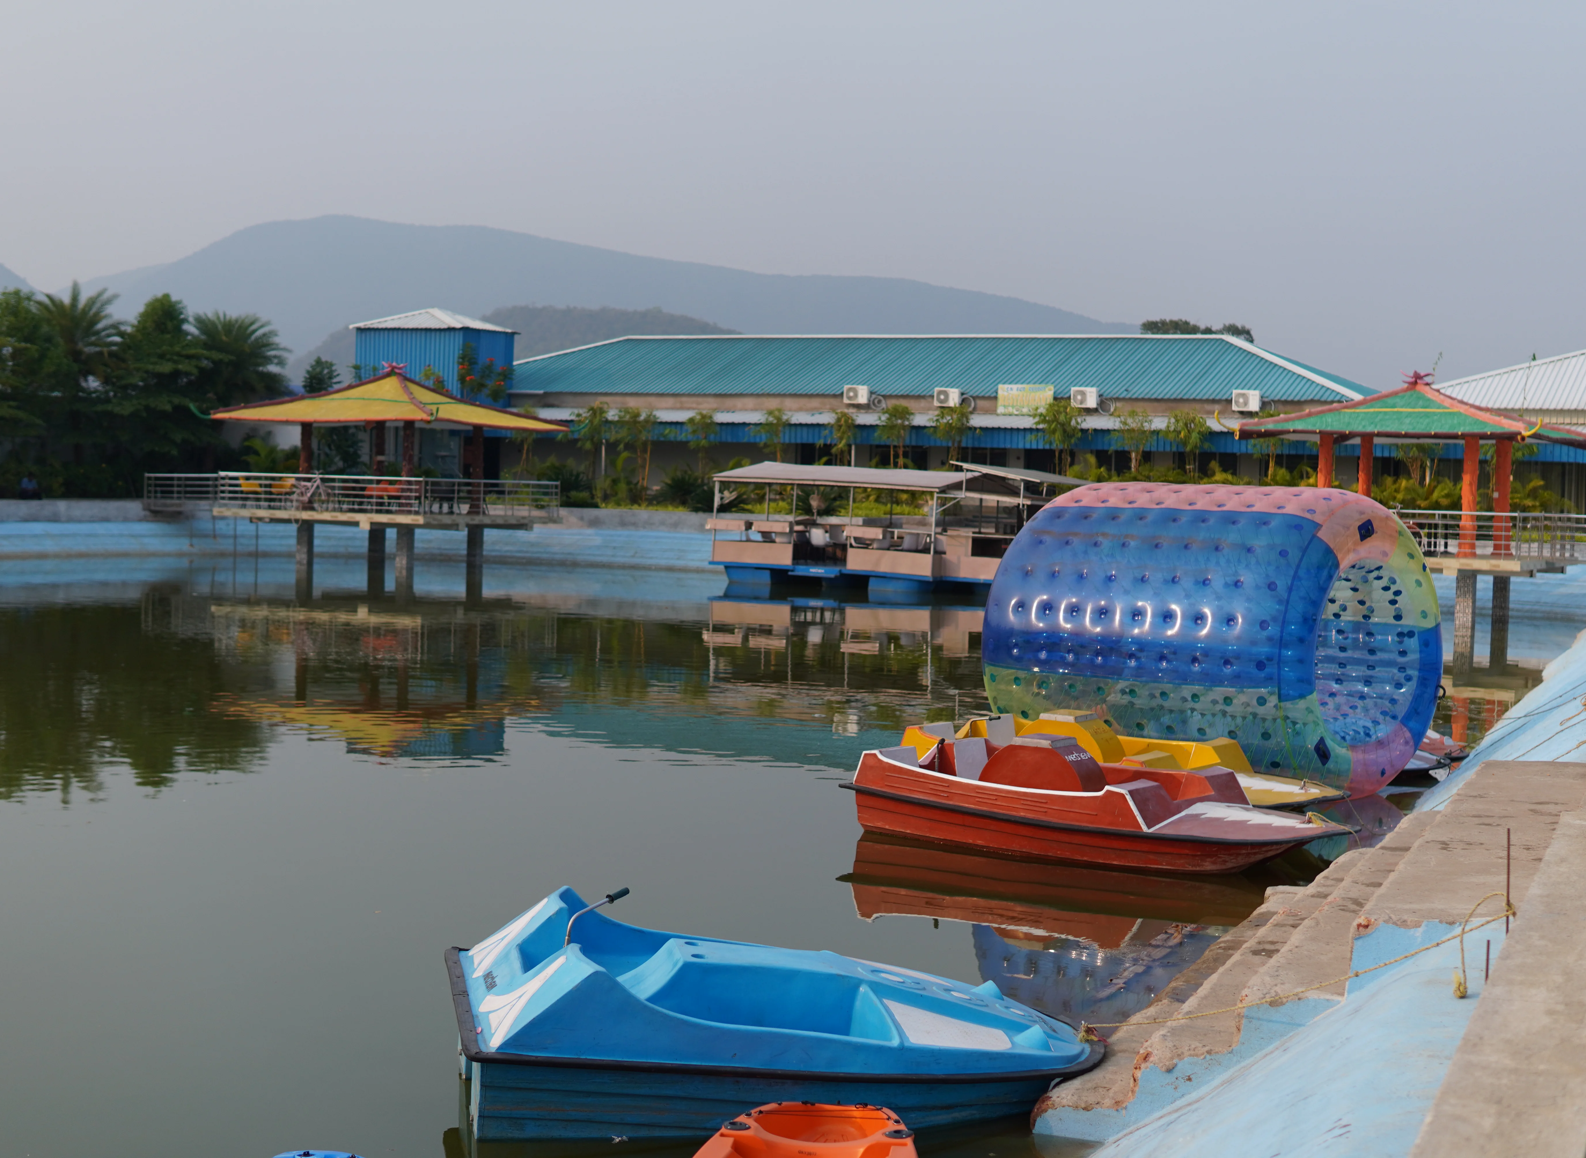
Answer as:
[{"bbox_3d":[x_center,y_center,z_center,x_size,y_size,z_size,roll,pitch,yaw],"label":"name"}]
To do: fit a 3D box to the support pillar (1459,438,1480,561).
[{"bbox_3d":[13.249,-1.599,42.488,0.341,2.378,0.341,3,3,26],"label":"support pillar"}]

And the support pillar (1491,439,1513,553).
[{"bbox_3d":[14.580,-1.665,44.601,0.341,2.468,0.341,3,3,26],"label":"support pillar"}]

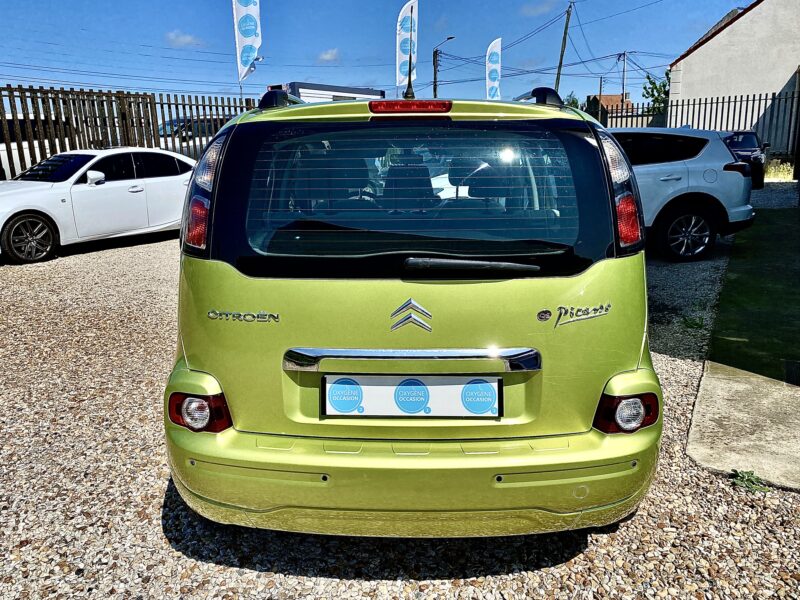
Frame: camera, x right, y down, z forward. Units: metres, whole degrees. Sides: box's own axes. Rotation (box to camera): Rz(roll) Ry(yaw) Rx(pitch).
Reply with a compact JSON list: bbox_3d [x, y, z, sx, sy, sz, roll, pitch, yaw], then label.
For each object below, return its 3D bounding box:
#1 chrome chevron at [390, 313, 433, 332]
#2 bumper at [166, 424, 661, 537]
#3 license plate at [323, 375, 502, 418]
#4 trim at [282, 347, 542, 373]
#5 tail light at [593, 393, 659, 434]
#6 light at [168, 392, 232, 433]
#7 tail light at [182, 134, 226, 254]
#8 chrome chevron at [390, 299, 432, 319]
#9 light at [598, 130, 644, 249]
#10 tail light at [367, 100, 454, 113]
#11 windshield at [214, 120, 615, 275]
[{"bbox_3d":[0.033,0.065,1.710,0.118,0.056,0.014,0,1,1],"label":"chrome chevron"},{"bbox_3d":[0.046,0.526,1.952,1.660,0.320,0.400,0,14,1],"label":"bumper"},{"bbox_3d":[0.037,0.283,1.760,0.525,0.125,0.020,0,9,1],"label":"license plate"},{"bbox_3d":[0.035,0.167,1.690,0.730,0.065,0.050,0,14,1],"label":"trim"},{"bbox_3d":[0.705,0.350,1.891,0.220,0.118,0.085,-3,14,-12],"label":"tail light"},{"bbox_3d":[-0.625,0.350,1.891,0.220,0.118,0.085,3,14,12],"label":"light"},{"bbox_3d":[-0.606,-0.323,1.852,0.120,0.370,0.155,3,4,12],"label":"tail light"},{"bbox_3d":[0.033,0.025,1.715,0.118,0.059,0.014,0,1,1],"label":"chrome chevron"},{"bbox_3d":[0.675,-0.337,1.830,0.150,0.350,0.170,-3,15,-9],"label":"light"},{"bbox_3d":[0.032,-0.560,1.741,0.242,0.036,0.040,0,14,0],"label":"tail light"},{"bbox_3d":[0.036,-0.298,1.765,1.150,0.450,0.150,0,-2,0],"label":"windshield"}]

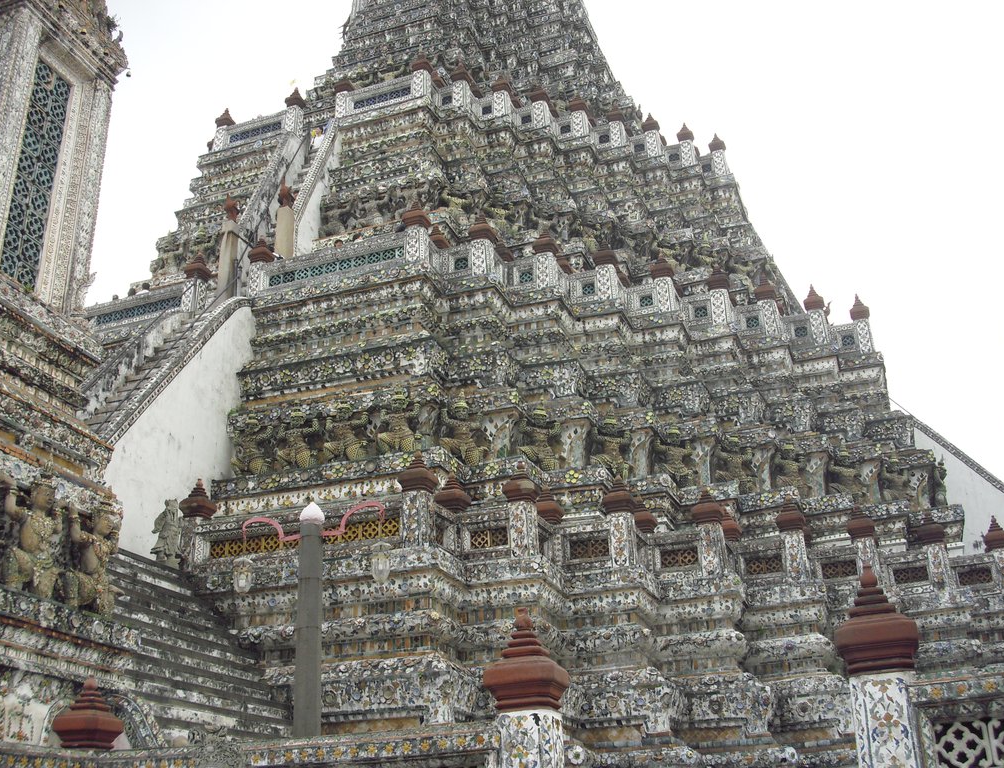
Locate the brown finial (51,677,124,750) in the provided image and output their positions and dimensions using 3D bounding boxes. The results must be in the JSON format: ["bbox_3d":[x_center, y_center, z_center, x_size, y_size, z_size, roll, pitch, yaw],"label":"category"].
[{"bbox_3d":[-3.558,2.837,9.717,0.440,0.580,0.440,-10,-25,17],"label":"brown finial"}]

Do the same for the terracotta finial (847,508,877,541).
[{"bbox_3d":[6.896,2.684,21.573,0.500,0.701,0.500,-10,-25,19],"label":"terracotta finial"}]

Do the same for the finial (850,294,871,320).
[{"bbox_3d":[9.224,-1.936,28.994,0.500,0.858,0.500,-10,-25,19],"label":"finial"}]

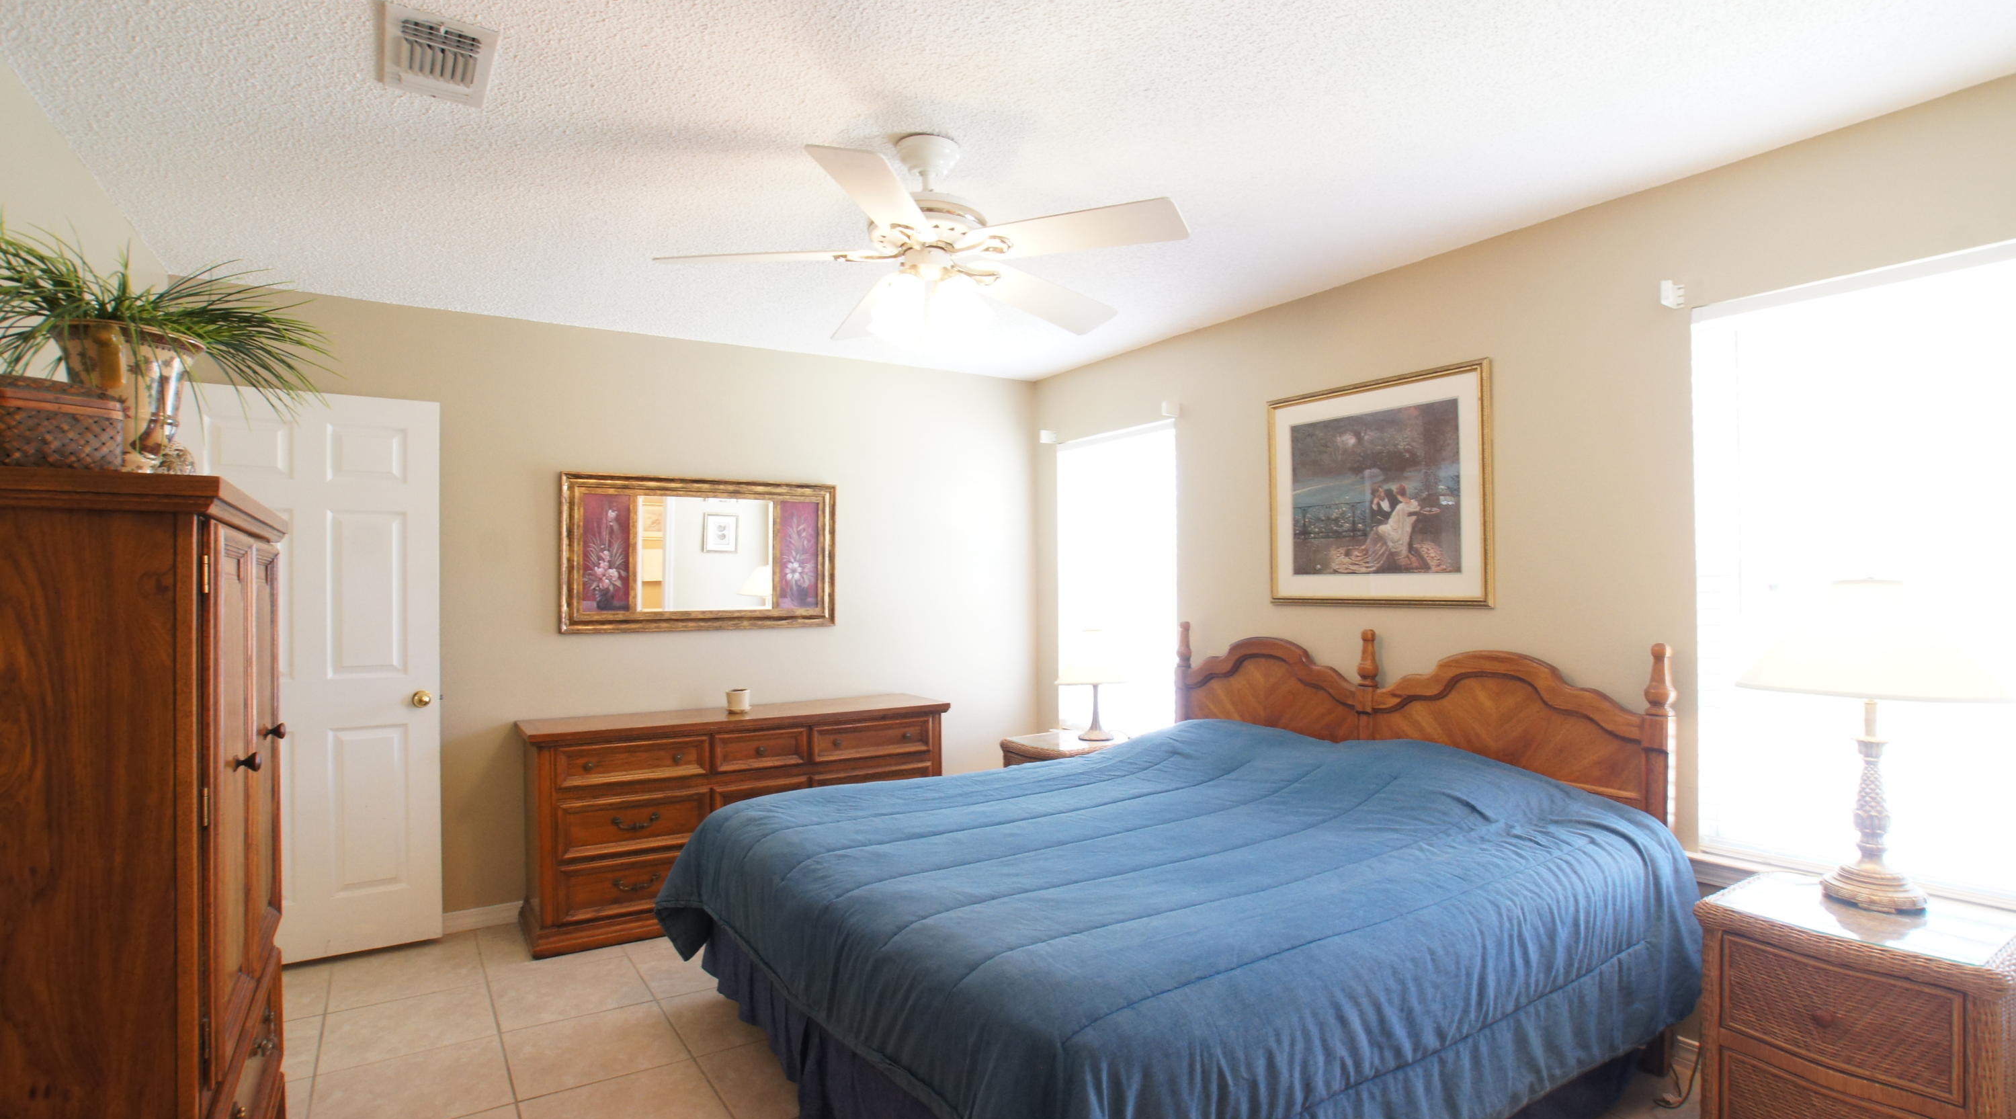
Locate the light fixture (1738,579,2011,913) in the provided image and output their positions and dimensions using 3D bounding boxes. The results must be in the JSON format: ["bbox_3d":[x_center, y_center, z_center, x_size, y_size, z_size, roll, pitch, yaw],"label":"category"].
[{"bbox_3d":[2.110,0.441,2.200,0.490,0.766,0.490,1,-2,-34],"label":"light fixture"}]

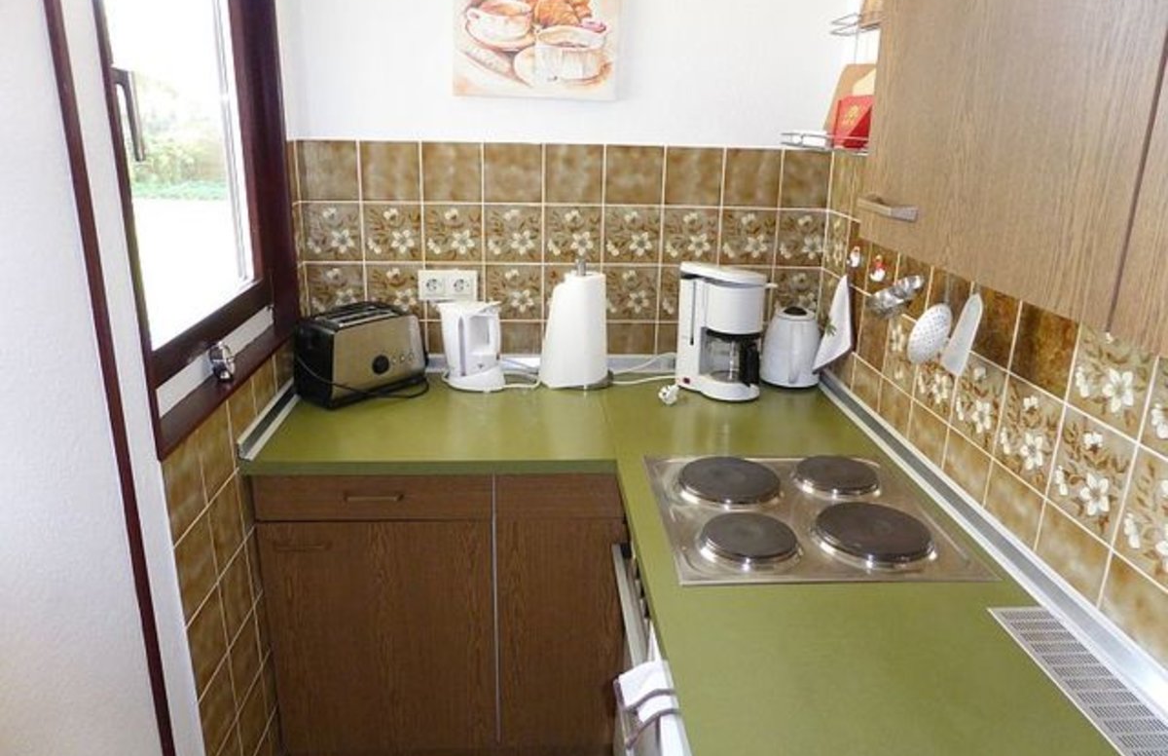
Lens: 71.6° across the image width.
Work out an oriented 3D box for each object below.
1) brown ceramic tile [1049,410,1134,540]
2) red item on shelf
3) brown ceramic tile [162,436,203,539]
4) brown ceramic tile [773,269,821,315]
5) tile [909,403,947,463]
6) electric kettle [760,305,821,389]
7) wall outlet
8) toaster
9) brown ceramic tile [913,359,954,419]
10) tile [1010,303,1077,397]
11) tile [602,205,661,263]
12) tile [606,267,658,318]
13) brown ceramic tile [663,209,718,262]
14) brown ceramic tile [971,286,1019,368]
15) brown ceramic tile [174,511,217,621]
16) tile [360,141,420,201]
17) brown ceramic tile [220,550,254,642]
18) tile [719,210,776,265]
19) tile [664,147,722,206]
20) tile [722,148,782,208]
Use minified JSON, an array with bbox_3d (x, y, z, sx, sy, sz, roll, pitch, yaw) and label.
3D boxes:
[{"bbox_3d":[0.711,0.134,1.131,0.012,0.149,0.149,0,18,-3],"label":"brown ceramic tile"},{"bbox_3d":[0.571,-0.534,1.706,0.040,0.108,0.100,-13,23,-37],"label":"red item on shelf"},{"bbox_3d":[-0.668,0.181,1.348,0.010,0.149,0.149,0,18,-4],"label":"brown ceramic tile"},{"bbox_3d":[0.563,-0.219,2.165,0.129,0.149,0.010,0,18,-4],"label":"brown ceramic tile"},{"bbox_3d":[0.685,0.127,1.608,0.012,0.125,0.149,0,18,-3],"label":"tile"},{"bbox_3d":[0.537,-0.086,2.084,0.157,0.195,0.190,4,18,7],"label":"electric kettle"},{"bbox_3d":[-0.351,-0.237,2.091,0.152,0.081,0.015,0,18,-4],"label":"wall outlet"},{"bbox_3d":[-0.543,-0.074,1.977,0.160,0.191,0.297,13,21,32],"label":"toaster"},{"bbox_3d":[0.672,-0.009,1.531,0.010,0.150,0.150,0,18,-4],"label":"brown ceramic tile"},{"bbox_3d":[0.693,-0.059,1.201,0.010,0.149,0.149,0,18,-4],"label":"tile"},{"bbox_3d":[0.124,-0.364,2.087,0.149,0.149,0.010,0,18,-4],"label":"tile"},{"bbox_3d":[0.121,-0.223,2.143,0.149,0.149,0.012,0,18,-3],"label":"tile"},{"bbox_3d":[0.275,-0.364,2.098,0.149,0.149,0.010,0,18,-4],"label":"brown ceramic tile"},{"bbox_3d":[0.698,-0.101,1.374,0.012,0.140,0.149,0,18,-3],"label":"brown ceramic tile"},{"bbox_3d":[-0.664,0.320,1.383,0.010,0.150,0.143,0,18,-4],"label":"brown ceramic tile"},{"bbox_3d":[-0.480,-0.511,2.013,0.149,0.147,0.012,0,18,-3],"label":"tile"},{"bbox_3d":[-0.683,0.421,1.585,0.010,0.149,0.149,0,18,-4],"label":"brown ceramic tile"},{"bbox_3d":[0.424,-0.363,2.107,0.149,0.149,0.010,0,18,-4],"label":"tile"},{"bbox_3d":[0.278,-0.507,2.049,0.149,0.149,0.010,0,18,-3],"label":"tile"},{"bbox_3d":[0.431,-0.508,2.066,0.150,0.150,0.010,0,18,-4],"label":"tile"}]

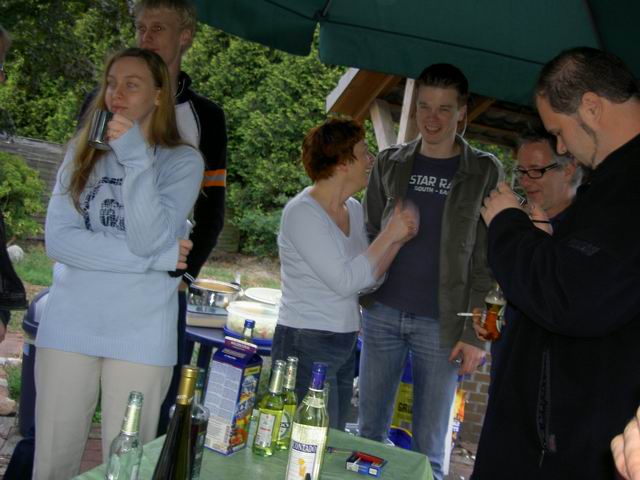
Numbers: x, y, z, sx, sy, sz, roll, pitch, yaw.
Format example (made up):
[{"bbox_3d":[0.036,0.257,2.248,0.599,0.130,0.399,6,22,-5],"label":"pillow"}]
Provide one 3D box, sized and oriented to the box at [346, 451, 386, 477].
[{"bbox_3d":[0.114,0.557,1.789,0.084,0.020,0.066,10,4,11],"label":"box"}]

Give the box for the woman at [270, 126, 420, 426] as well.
[{"bbox_3d":[0.012,0.404,2.380,0.460,1.630,0.460,12,5,38],"label":"woman"}]

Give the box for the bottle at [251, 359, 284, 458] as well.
[{"bbox_3d":[-0.120,0.414,1.786,0.061,0.230,0.061,9,4,0],"label":"bottle"}]

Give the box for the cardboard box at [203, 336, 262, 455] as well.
[{"bbox_3d":[-0.213,0.384,1.776,0.081,0.262,0.081,11,5,27],"label":"cardboard box"}]

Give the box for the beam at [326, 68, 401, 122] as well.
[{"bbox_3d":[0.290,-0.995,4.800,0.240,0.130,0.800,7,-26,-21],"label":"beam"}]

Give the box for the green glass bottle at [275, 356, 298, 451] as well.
[{"bbox_3d":[-0.072,0.417,1.841,0.061,0.230,0.061,9,4,0],"label":"green glass bottle"}]

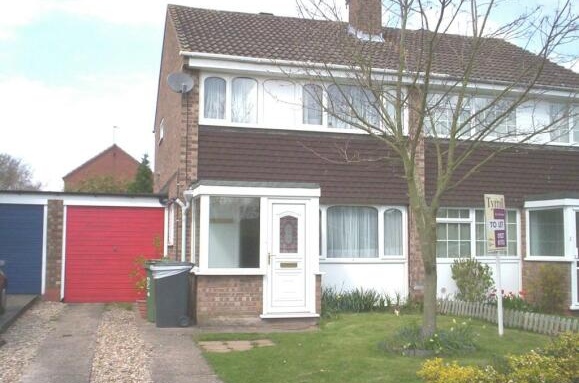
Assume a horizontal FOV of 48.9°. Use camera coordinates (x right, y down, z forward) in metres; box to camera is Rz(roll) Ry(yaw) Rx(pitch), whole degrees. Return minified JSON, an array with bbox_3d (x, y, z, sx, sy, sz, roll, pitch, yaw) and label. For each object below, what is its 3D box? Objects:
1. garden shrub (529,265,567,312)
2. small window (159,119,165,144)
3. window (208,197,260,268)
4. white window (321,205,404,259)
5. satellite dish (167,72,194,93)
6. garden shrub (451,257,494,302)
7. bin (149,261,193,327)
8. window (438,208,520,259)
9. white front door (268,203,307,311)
[{"bbox_3d":[5.188,1.981,12.826,0.831,1.017,0.700,2,-5,-16],"label":"garden shrub"},{"bbox_3d":[-3.140,-1.493,15.750,0.100,0.550,1.000,2,-5,-16],"label":"small window"},{"bbox_3d":[-0.951,0.705,10.914,0.944,1.251,0.100,2,-5,-16],"label":"window"},{"bbox_3d":[1.368,0.830,12.834,2.100,1.111,0.100,2,-5,-16],"label":"white window"},{"bbox_3d":[-1.959,-1.959,11.450,0.470,0.400,0.300,2,-5,-21],"label":"satellite dish"},{"bbox_3d":[3.678,1.807,12.769,0.910,0.944,0.800,2,-5,-16],"label":"garden shrub"},{"bbox_3d":[-1.986,1.714,10.737,0.710,1.080,0.580,2,-5,-16],"label":"bin"},{"bbox_3d":[3.947,0.894,13.573,2.242,1.122,0.100,2,-5,-16],"label":"window"},{"bbox_3d":[-0.032,1.142,11.146,0.788,1.984,0.100,2,-5,-16],"label":"white front door"}]

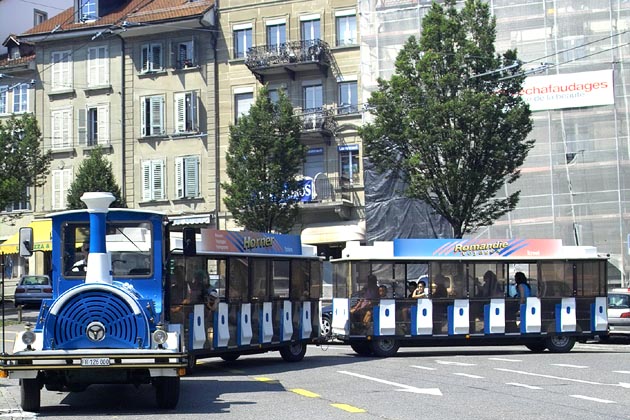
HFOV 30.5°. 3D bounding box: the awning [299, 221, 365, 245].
[{"bbox_3d":[0.769,0.981,49.063,2.648,0.850,1.000,-4,-7,21],"label":"awning"}]

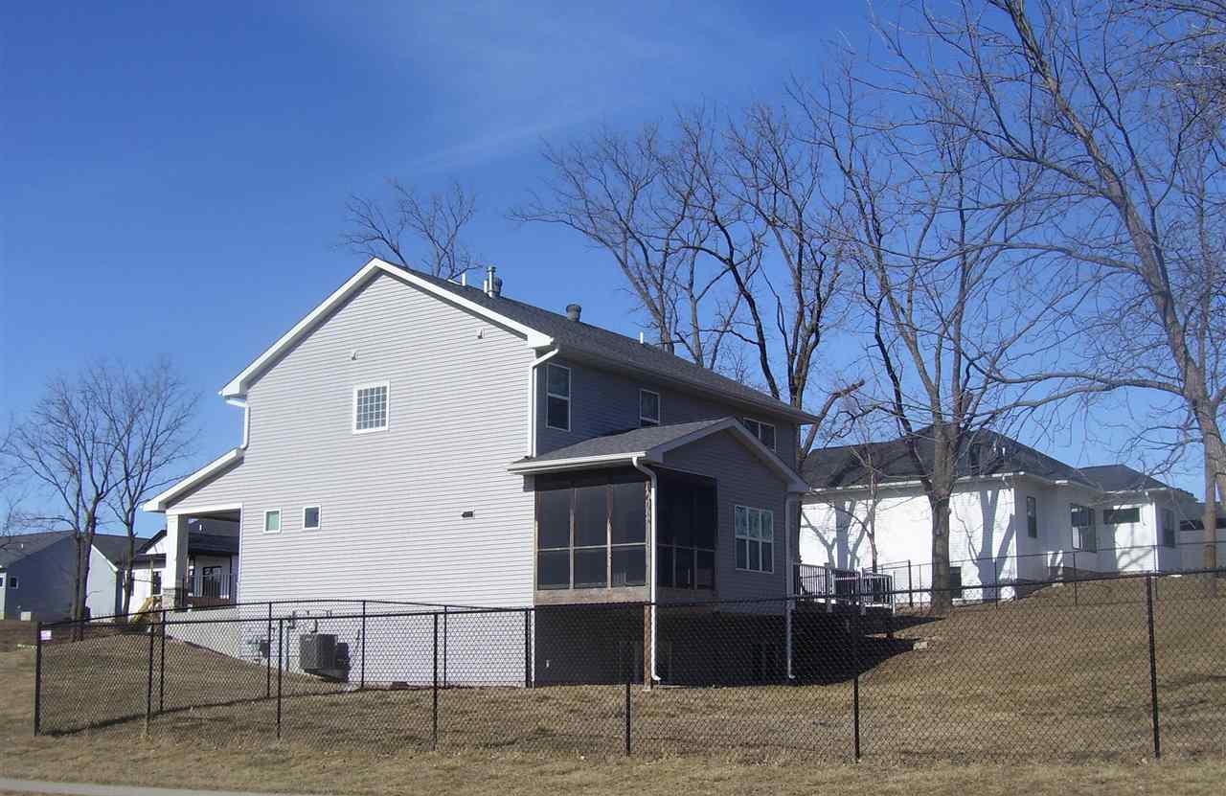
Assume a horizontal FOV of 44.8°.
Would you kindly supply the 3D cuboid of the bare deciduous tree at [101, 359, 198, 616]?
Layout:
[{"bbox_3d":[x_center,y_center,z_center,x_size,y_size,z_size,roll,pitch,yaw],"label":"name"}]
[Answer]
[{"bbox_3d":[-20.296,3.889,65.050,4.270,11.460,4.600,0,-11,0],"label":"bare deciduous tree"}]

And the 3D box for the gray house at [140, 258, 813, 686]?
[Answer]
[{"bbox_3d":[-1.983,2.645,40.953,16.000,10.200,13.750,-7,-13,33],"label":"gray house"}]

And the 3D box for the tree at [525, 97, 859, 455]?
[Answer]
[{"bbox_3d":[2.905,-1.712,56.778,13.090,19.940,11.000,0,-11,0],"label":"tree"}]

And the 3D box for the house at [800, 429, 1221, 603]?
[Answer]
[{"bbox_3d":[14.001,5.041,61.415,17.300,7.700,13.000,-7,-13,33],"label":"house"}]

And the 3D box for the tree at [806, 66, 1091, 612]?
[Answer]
[{"bbox_3d":[11.715,-2.364,52.105,10.000,19.700,9.500,0,-11,0],"label":"tree"}]

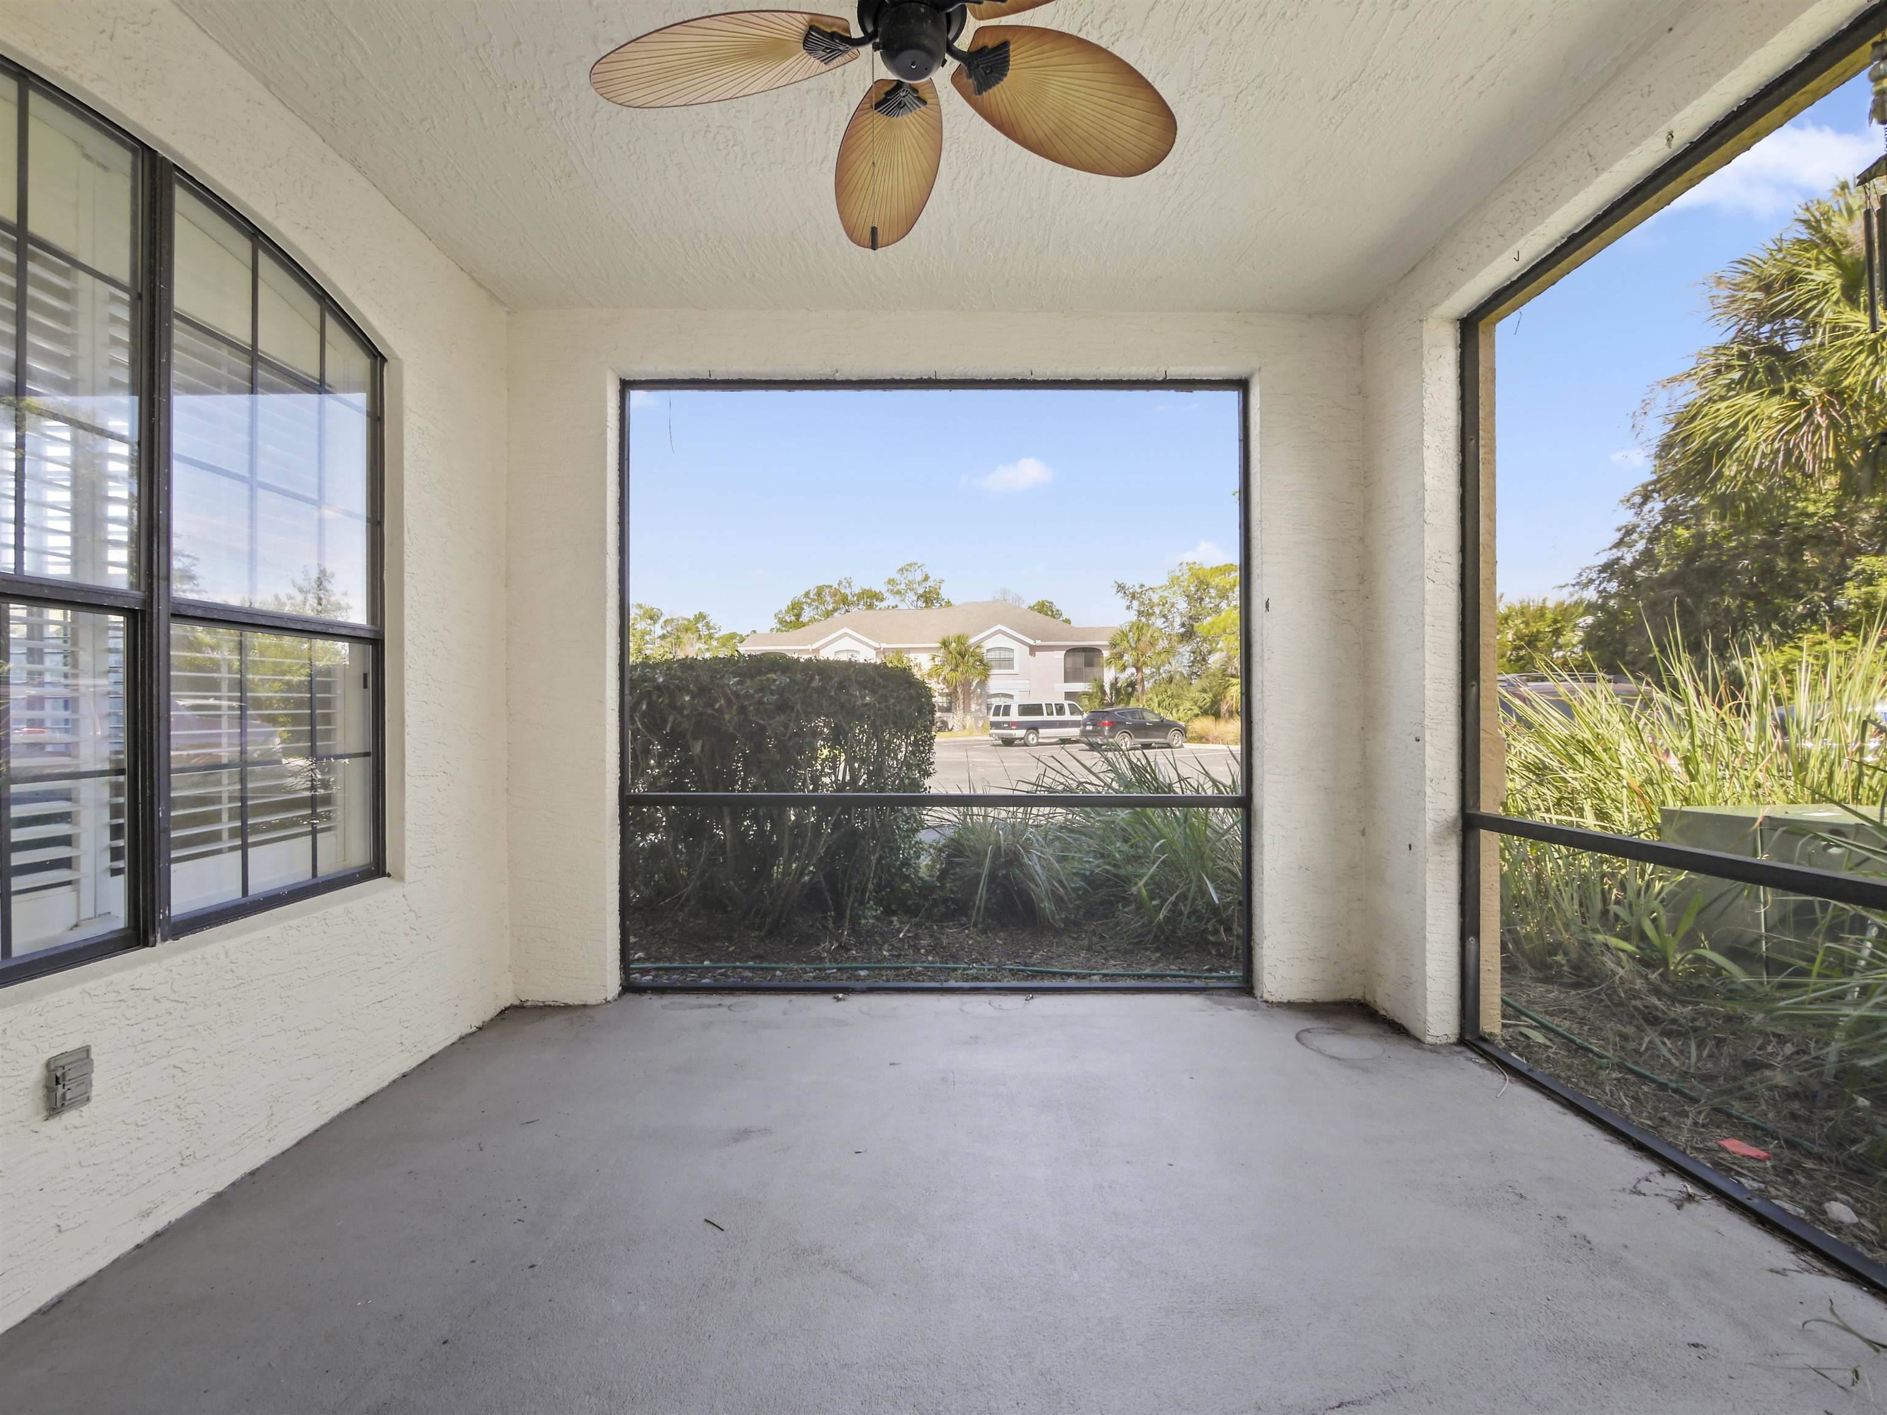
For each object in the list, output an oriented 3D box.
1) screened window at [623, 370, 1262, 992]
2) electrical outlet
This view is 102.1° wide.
[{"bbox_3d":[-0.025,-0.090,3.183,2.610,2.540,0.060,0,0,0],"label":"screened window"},{"bbox_3d":[-1.745,0.747,1.523,0.025,0.112,0.068,0,0,0],"label":"electrical outlet"}]

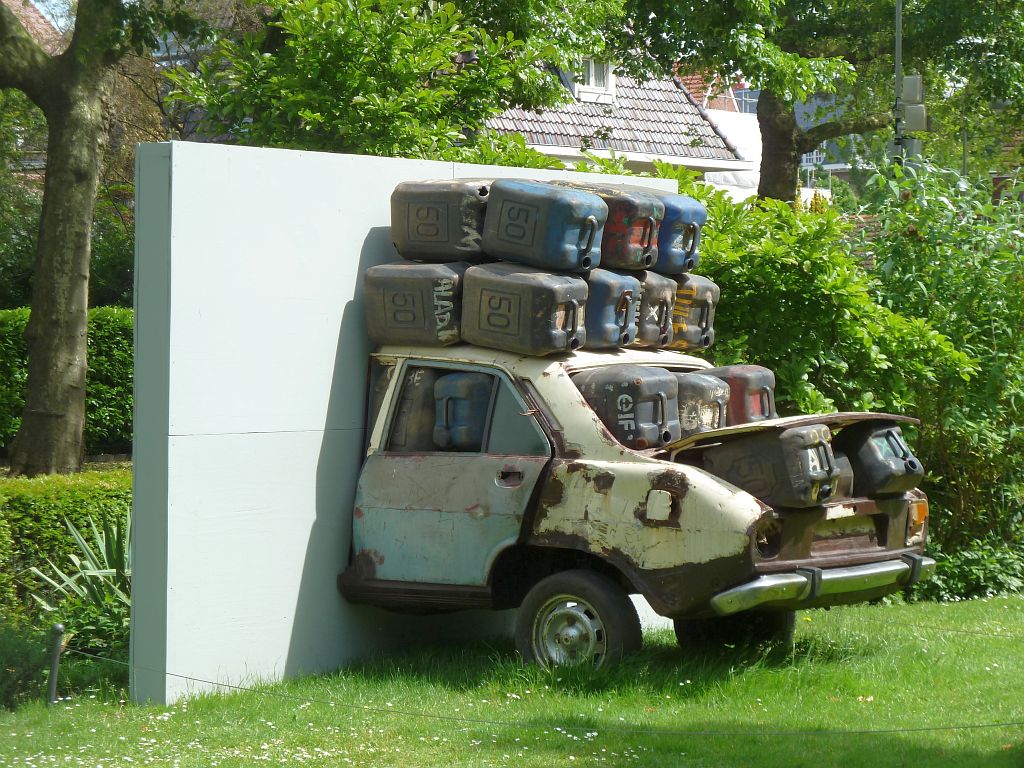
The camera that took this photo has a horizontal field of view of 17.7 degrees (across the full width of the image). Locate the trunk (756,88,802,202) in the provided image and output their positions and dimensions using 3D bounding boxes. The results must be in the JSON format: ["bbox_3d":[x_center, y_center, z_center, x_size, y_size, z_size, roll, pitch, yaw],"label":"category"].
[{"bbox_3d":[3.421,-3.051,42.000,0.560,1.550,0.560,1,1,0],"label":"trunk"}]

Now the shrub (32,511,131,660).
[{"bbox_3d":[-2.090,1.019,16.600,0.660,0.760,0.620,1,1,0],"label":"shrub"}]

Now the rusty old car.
[{"bbox_3d":[0.603,0.612,15.240,2.260,1.530,1.690,1,1,35],"label":"rusty old car"}]

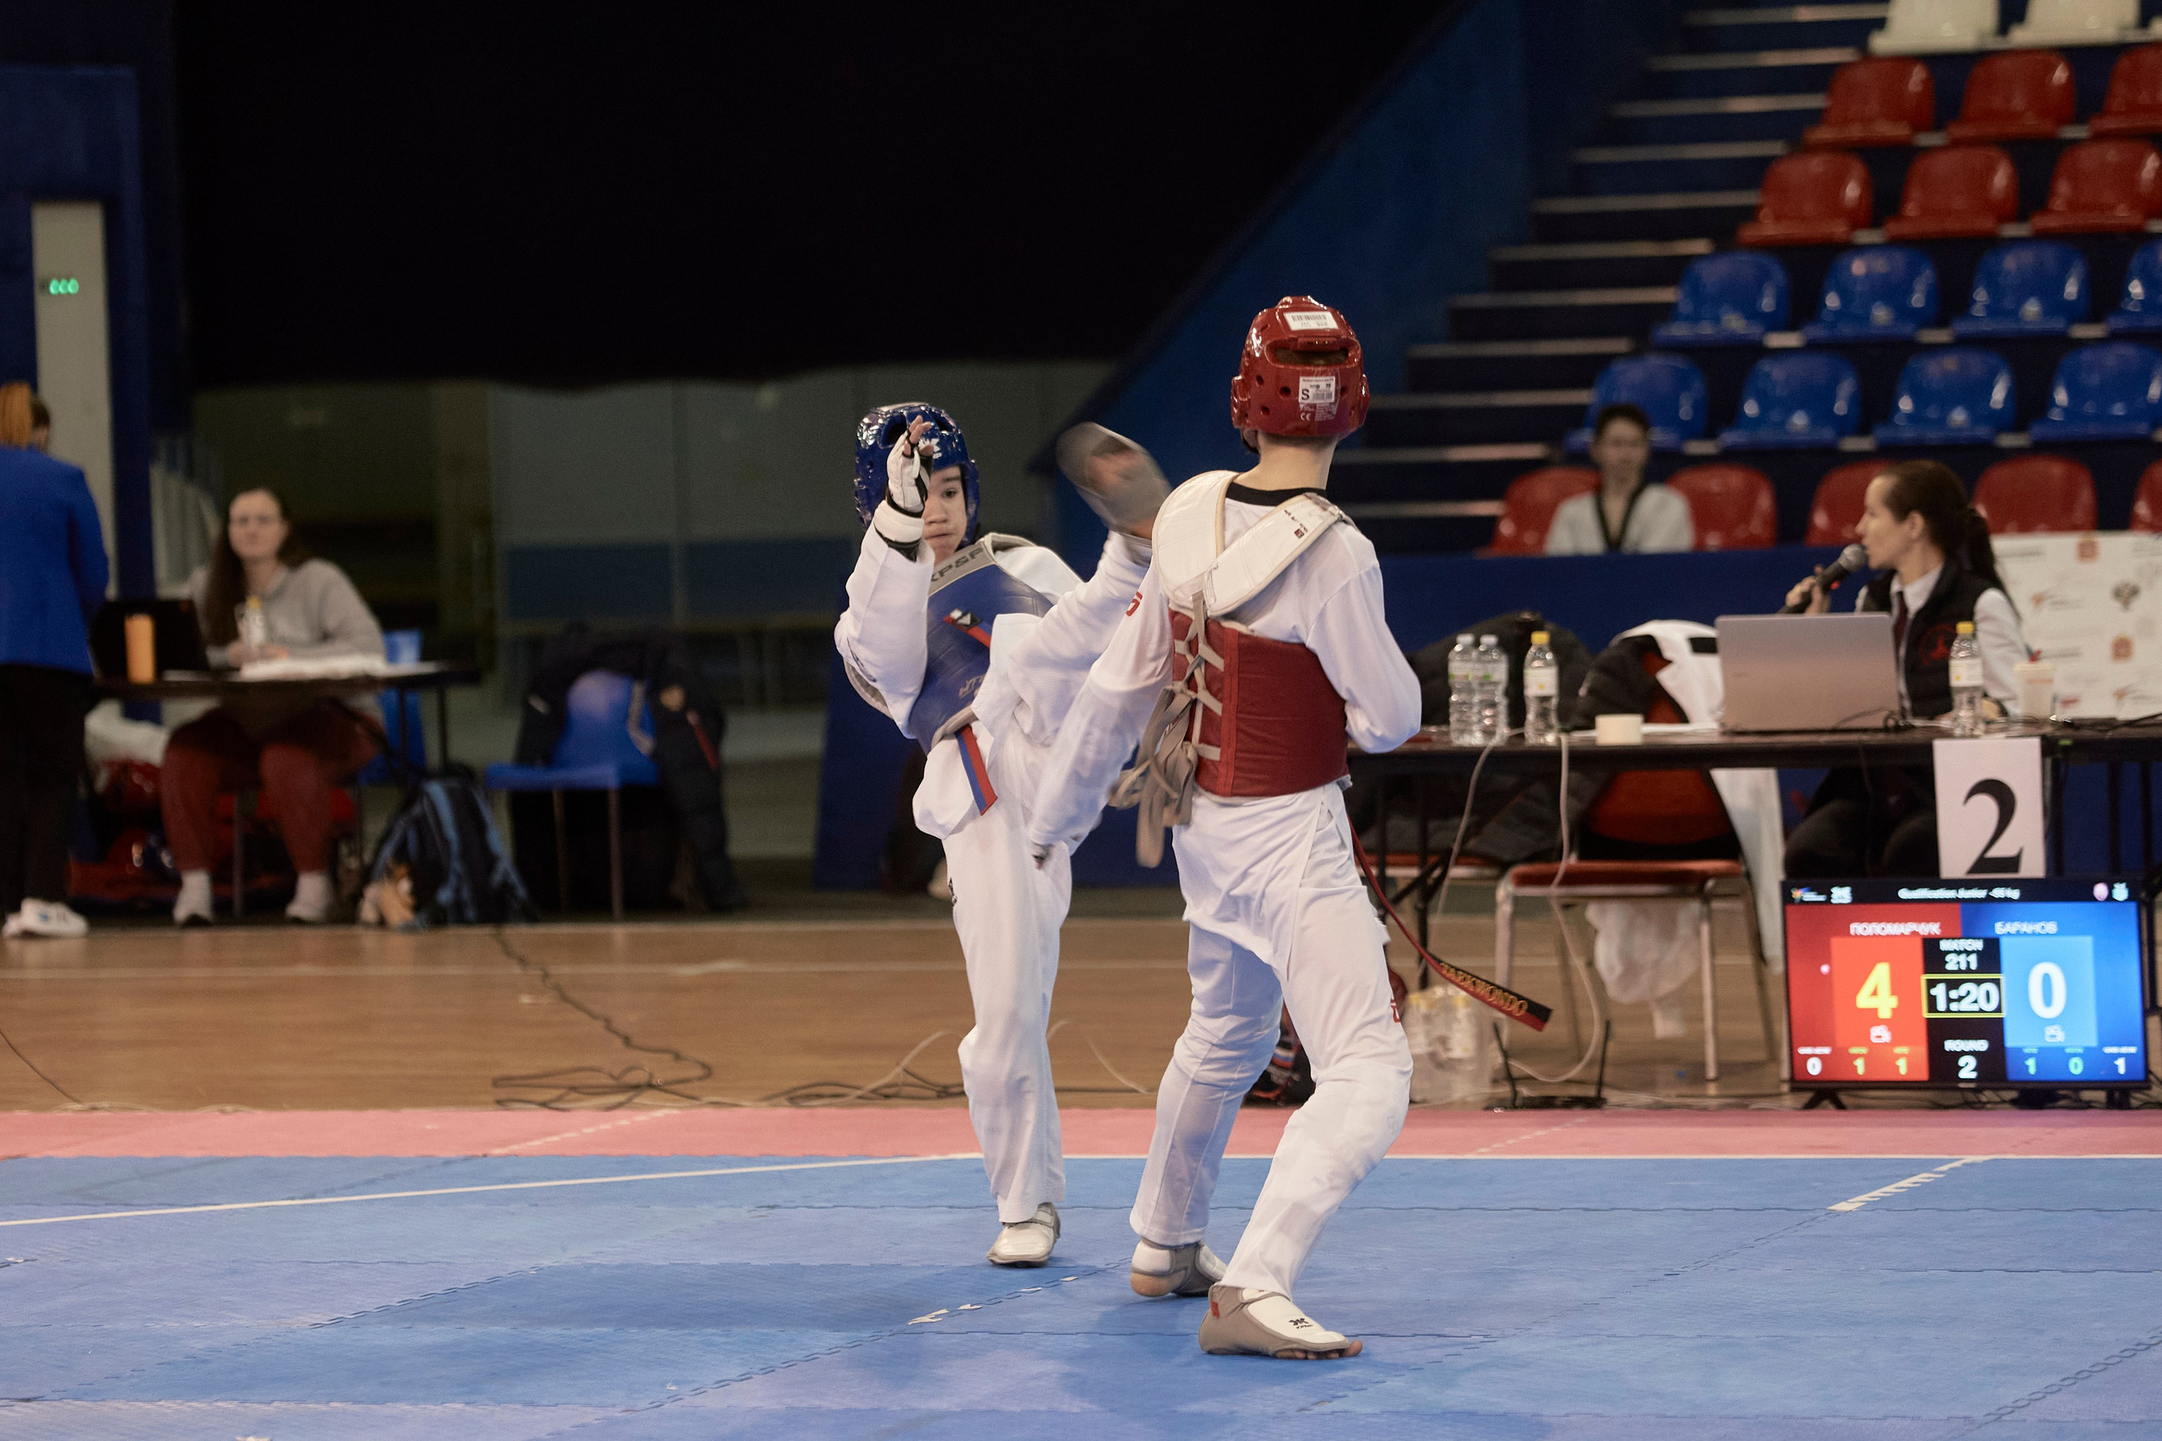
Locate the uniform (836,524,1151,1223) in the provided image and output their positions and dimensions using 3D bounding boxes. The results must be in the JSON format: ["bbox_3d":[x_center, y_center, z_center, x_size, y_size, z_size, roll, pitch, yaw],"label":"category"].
[{"bbox_3d":[-0.145,0.250,12.800,0.520,1.150,0.780,-2,2,-19],"label":"uniform"}]

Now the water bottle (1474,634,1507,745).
[{"bbox_3d":[0.821,-0.063,15.650,0.064,0.222,0.064,-2,2,0],"label":"water bottle"}]

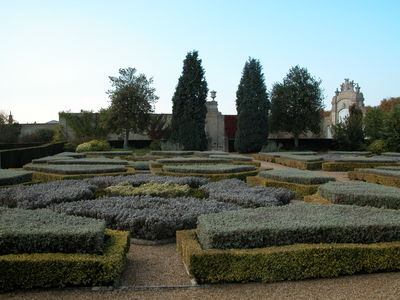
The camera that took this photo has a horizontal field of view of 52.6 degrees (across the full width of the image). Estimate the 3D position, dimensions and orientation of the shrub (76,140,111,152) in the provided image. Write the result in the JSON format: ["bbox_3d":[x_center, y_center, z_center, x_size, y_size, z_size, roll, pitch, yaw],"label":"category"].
[{"bbox_3d":[-10.300,-0.320,39.300,3.300,1.250,2.400,0,2,0],"label":"shrub"}]

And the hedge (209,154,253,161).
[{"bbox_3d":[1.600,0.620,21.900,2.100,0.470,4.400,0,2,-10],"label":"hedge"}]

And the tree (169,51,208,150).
[{"bbox_3d":[-1.170,-4.900,40.800,3.900,10.300,3.900,0,2,0],"label":"tree"}]

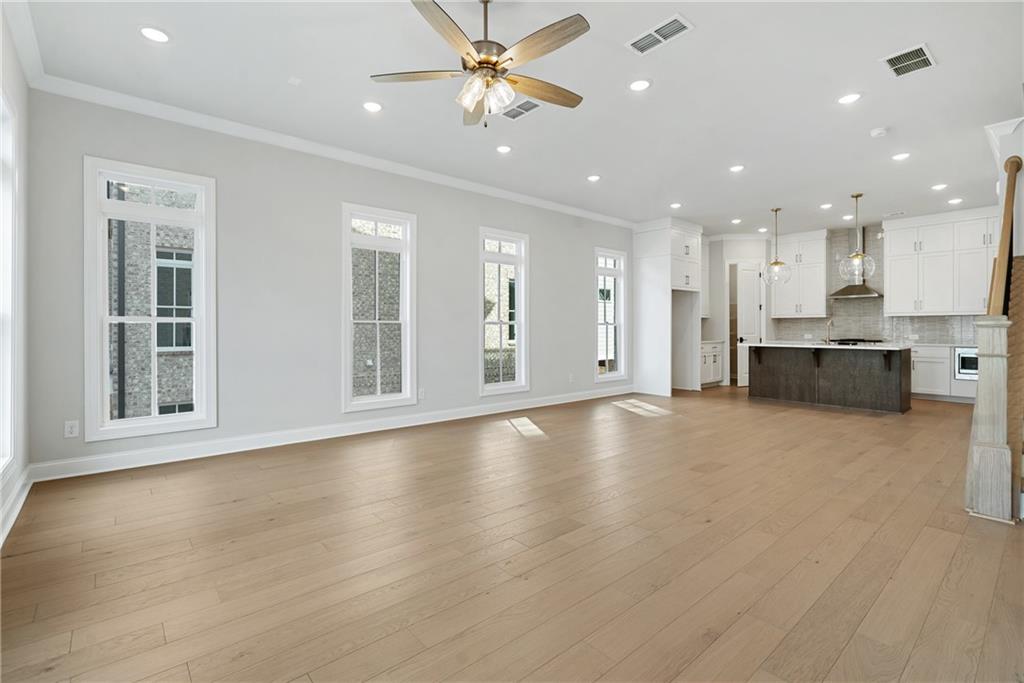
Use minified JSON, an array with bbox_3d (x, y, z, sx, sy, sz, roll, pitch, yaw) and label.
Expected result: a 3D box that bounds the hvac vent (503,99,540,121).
[{"bbox_3d":[0.077,-1.996,3.952,0.164,0.025,0.360,-1,2,-40],"label":"hvac vent"}]

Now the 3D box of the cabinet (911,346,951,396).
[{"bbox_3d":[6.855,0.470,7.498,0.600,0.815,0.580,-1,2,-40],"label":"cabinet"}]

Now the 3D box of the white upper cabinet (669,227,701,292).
[{"bbox_3d":[2.853,-1.410,8.211,1.010,1.050,0.666,-1,2,-40],"label":"white upper cabinet"}]

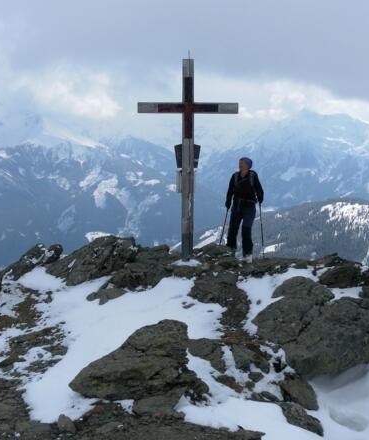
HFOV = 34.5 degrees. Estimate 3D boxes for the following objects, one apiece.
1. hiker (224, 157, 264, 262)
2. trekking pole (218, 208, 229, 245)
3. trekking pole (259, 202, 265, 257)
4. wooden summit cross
[{"bbox_3d":[0.967,-0.165,9.600,0.600,1.680,0.420,2,4,20],"label":"hiker"},{"bbox_3d":[0.640,0.131,9.650,0.050,1.000,0.060,12,13,0],"label":"trekking pole"},{"bbox_3d":[1.260,0.143,9.625,0.050,1.030,0.060,-5,3,0],"label":"trekking pole"},{"bbox_3d":[0.057,-0.971,9.450,1.590,3.230,0.220,0,4,0],"label":"wooden summit cross"}]

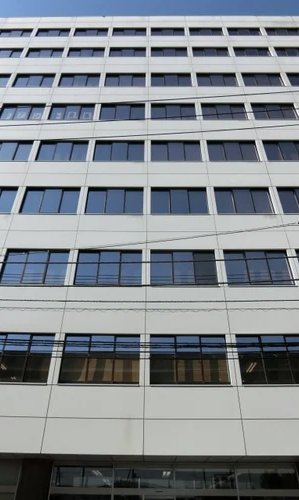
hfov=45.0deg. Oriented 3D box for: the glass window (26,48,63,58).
[{"bbox_3d":[-7.049,-13.292,24.433,2.440,1.650,0.150,0,-38,0],"label":"glass window"}]

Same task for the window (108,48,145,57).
[{"bbox_3d":[-1.528,-14.132,26.020,2.633,1.673,0.150,0,-38,0],"label":"window"}]

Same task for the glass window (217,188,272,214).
[{"bbox_3d":[4.221,-2.164,16.236,2.546,1.735,0.200,0,-38,0],"label":"glass window"}]

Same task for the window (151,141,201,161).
[{"bbox_3d":[1.435,-5.186,19.099,2.639,1.772,0.150,0,-38,0],"label":"window"}]

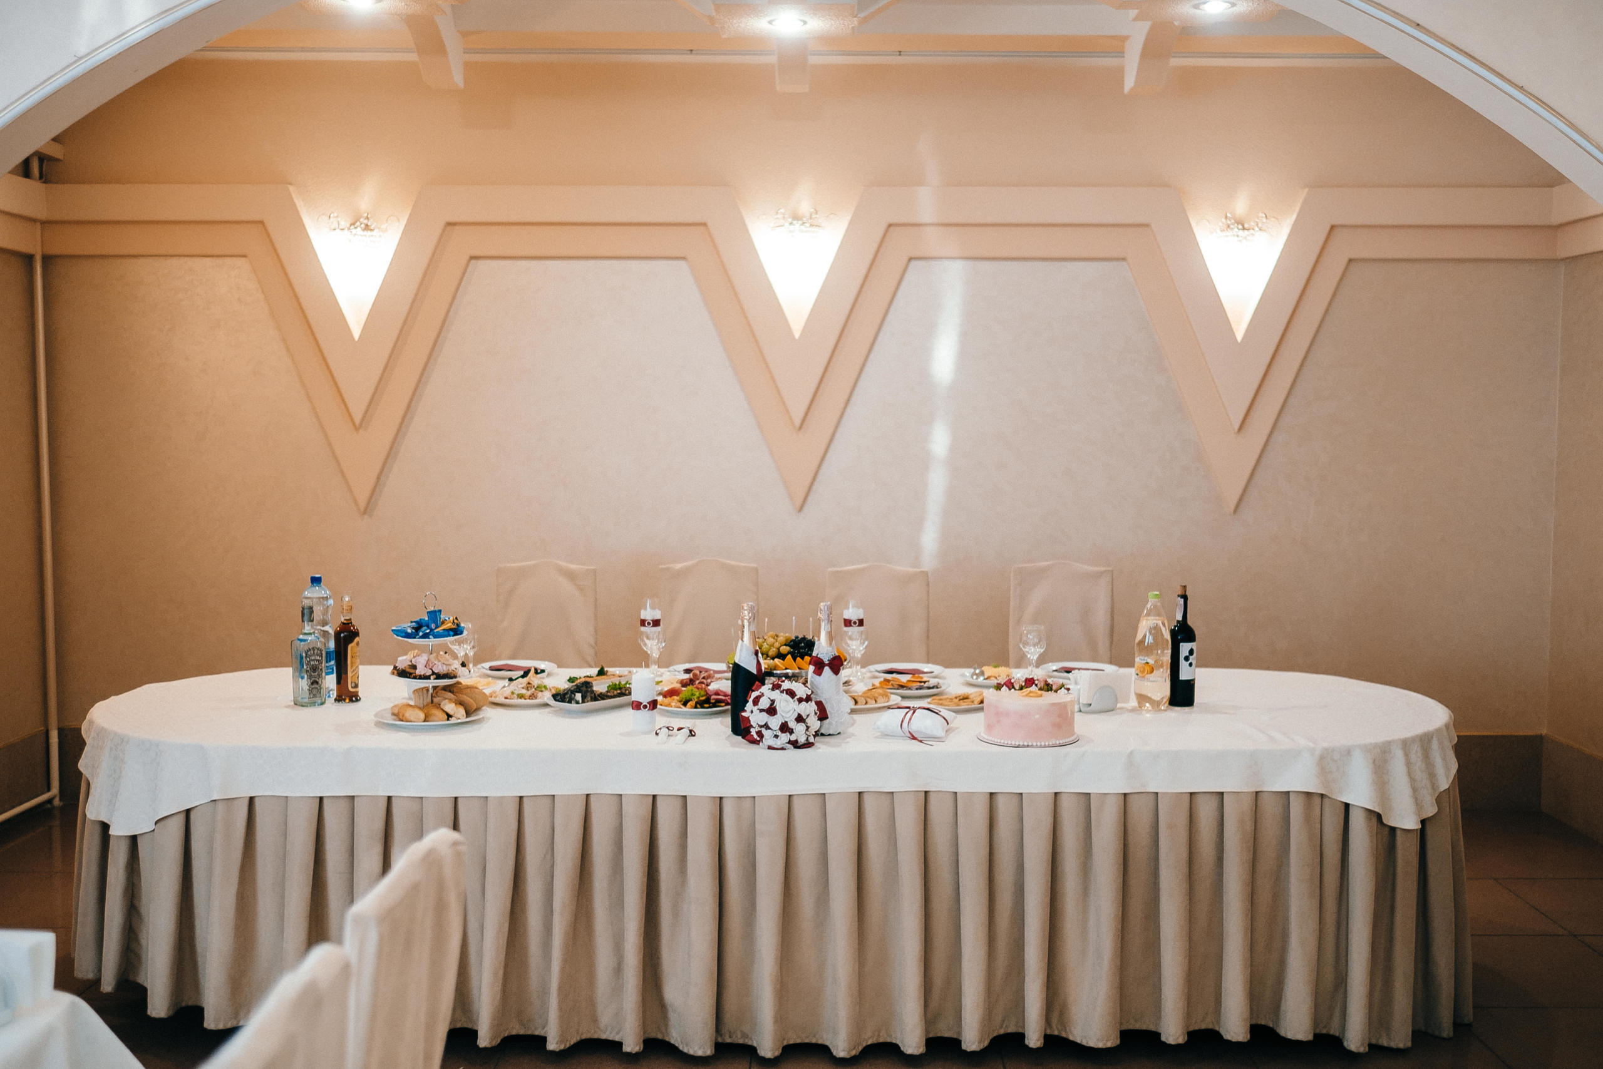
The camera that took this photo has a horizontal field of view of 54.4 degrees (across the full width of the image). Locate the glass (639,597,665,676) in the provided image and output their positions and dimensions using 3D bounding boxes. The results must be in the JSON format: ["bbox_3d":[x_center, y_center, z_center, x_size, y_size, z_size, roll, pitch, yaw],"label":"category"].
[{"bbox_3d":[-0.461,0.319,4.792,0.074,0.245,0.074,0,4,0],"label":"glass"}]

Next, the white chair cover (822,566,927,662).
[{"bbox_3d":[0.272,0.633,5.451,0.400,1.021,0.500,0,4,0],"label":"white chair cover"}]

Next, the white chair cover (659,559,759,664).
[{"bbox_3d":[-0.329,0.620,5.308,0.400,1.033,0.520,0,4,0],"label":"white chair cover"}]

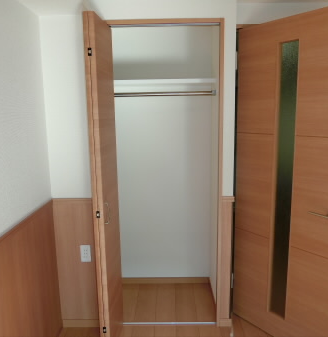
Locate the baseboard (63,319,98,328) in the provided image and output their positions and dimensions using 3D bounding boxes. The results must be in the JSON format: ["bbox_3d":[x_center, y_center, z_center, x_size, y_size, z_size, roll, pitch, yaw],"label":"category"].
[{"bbox_3d":[-0.544,1.051,2.191,0.276,0.060,0.014,-1,9,0],"label":"baseboard"}]

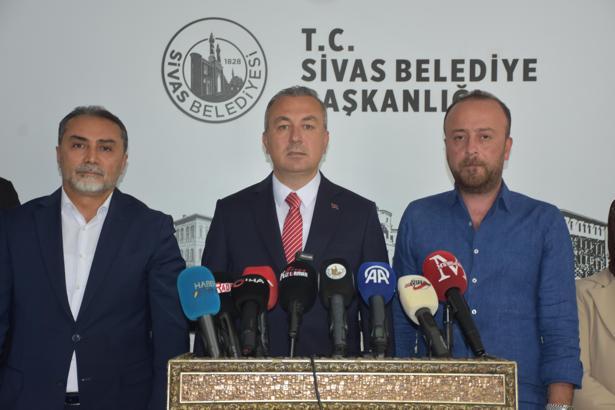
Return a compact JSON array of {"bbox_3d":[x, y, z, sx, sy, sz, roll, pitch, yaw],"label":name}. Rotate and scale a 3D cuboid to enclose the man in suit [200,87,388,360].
[{"bbox_3d":[-0.036,0.540,3.200,0.530,1.750,0.310,0,1,2],"label":"man in suit"}]

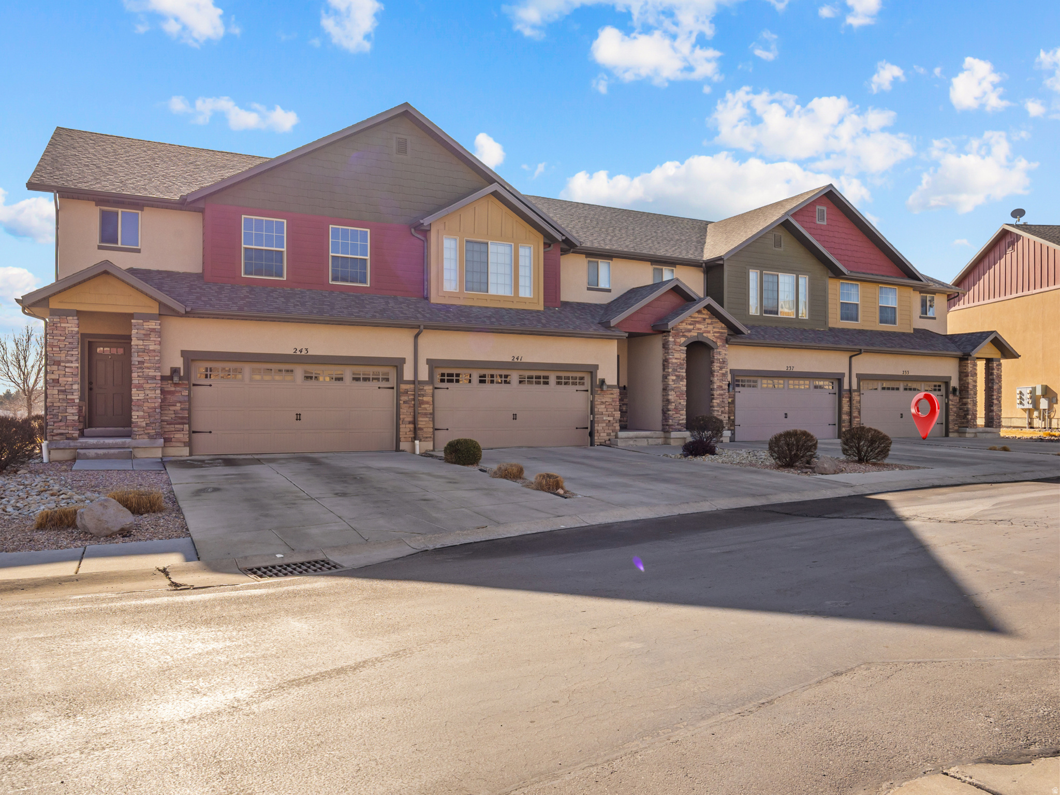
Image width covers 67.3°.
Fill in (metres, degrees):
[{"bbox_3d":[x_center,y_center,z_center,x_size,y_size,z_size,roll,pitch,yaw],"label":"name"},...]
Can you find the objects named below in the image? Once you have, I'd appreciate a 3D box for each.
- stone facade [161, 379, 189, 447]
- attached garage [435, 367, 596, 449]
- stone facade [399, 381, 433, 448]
[{"bbox_3d":[-7.925,0.359,17.784,0.600,1.510,0.160,1,-1,-28],"label":"stone facade"},{"bbox_3d":[-0.384,0.315,21.850,4.816,2.145,0.100,1,-1,-27],"label":"attached garage"},{"bbox_3d":[-2.945,0.446,20.473,0.902,1.676,0.200,1,-1,-27],"label":"stone facade"}]

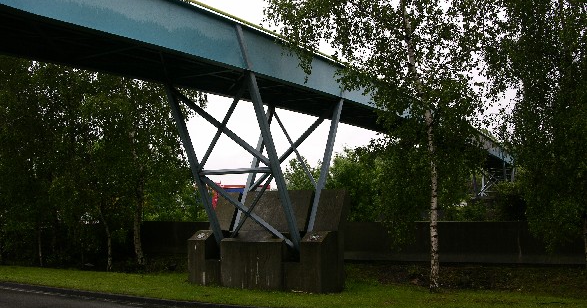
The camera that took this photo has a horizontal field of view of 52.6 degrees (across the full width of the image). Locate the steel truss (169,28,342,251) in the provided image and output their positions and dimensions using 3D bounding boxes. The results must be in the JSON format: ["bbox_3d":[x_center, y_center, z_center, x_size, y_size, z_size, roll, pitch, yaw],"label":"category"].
[{"bbox_3d":[-0.780,0.024,14.197,2.447,4.565,4.343,-4,-6,34],"label":"steel truss"}]

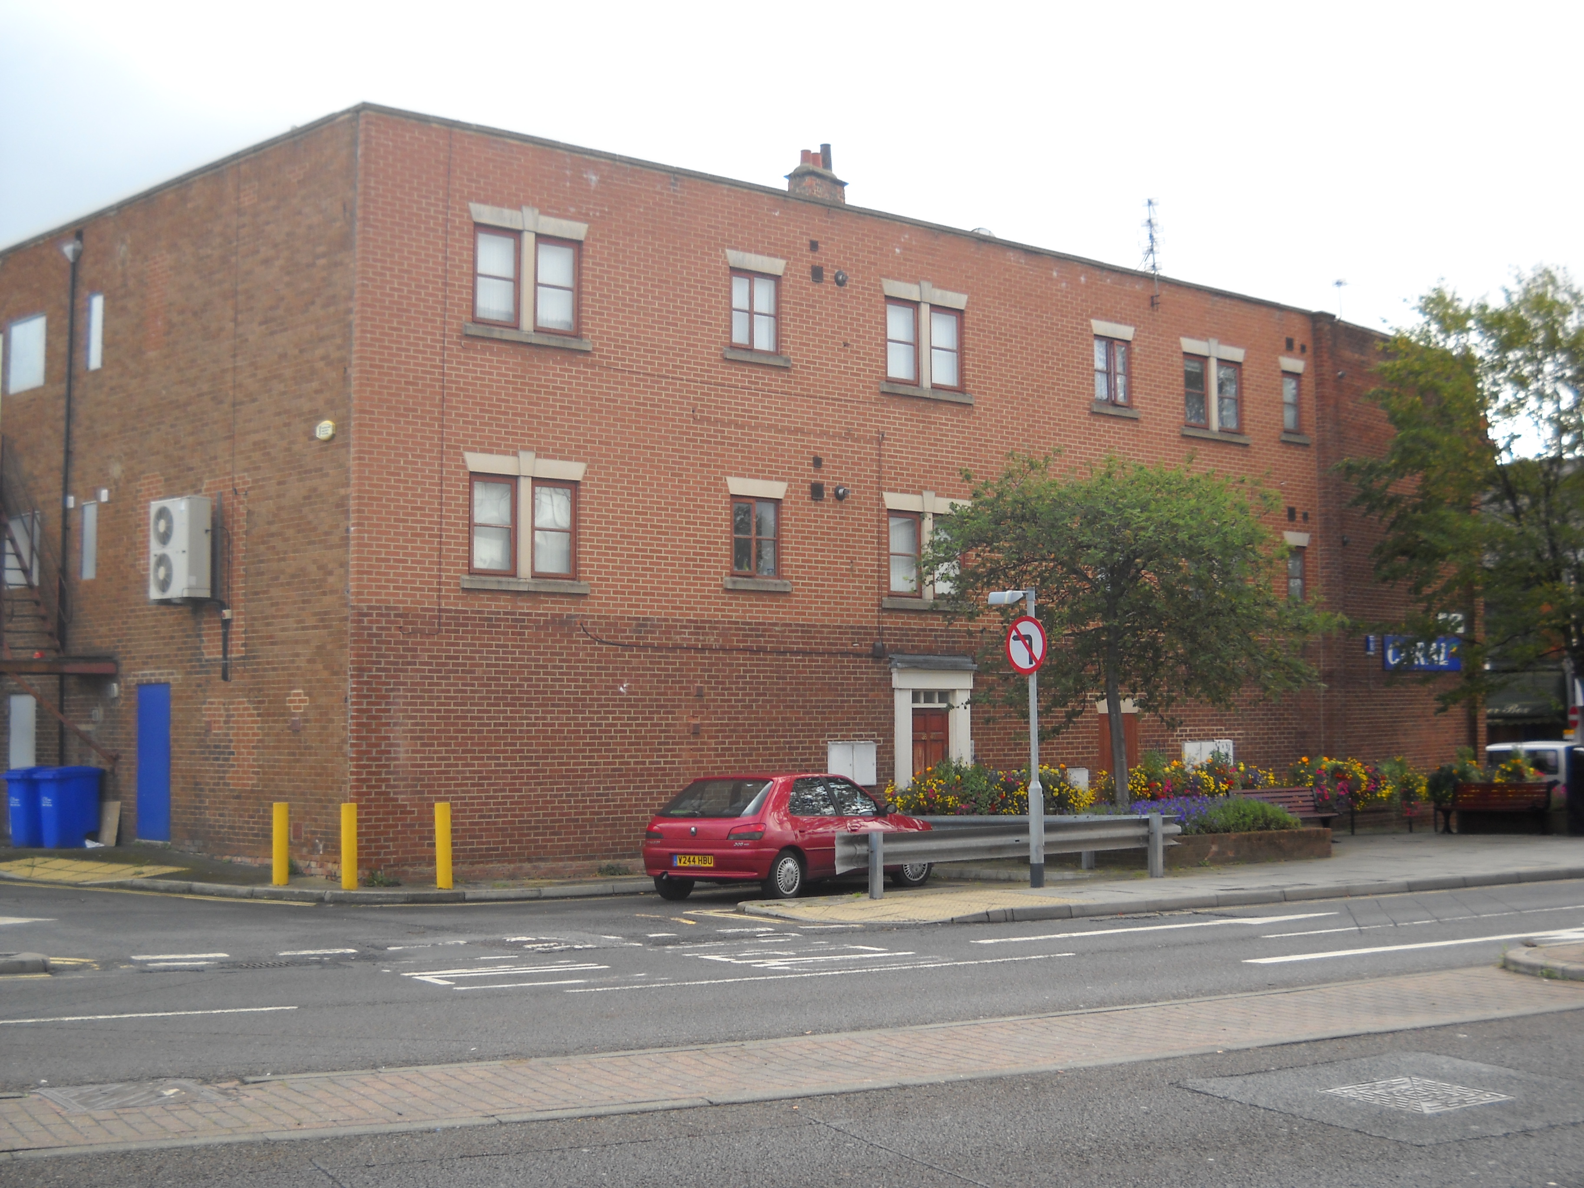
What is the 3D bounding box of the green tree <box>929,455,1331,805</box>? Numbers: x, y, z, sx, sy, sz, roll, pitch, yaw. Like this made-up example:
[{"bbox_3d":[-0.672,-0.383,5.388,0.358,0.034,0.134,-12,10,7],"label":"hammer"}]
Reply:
[{"bbox_3d":[4.143,0.509,25.300,4.700,4.400,4.400,0,-4,0],"label":"green tree"}]

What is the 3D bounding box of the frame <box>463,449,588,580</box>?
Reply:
[{"bbox_3d":[-3.097,-0.919,24.163,1.650,1.460,0.160,3,-5,-41],"label":"frame"}]

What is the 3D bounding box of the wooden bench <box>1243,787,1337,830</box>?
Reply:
[{"bbox_3d":[7.238,3.261,30.066,1.860,0.810,0.600,3,-5,-39],"label":"wooden bench"}]

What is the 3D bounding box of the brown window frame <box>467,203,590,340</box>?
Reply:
[{"bbox_3d":[-3.087,-3.822,24.362,1.650,1.460,0.160,3,-5,-41],"label":"brown window frame"}]

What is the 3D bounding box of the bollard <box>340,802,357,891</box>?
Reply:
[{"bbox_3d":[-4.716,2.694,21.950,0.168,0.917,0.168,0,-4,0],"label":"bollard"}]

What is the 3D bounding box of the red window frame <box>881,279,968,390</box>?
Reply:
[{"bbox_3d":[1.829,-3.585,28.777,1.620,1.380,0.130,3,-5,-41],"label":"red window frame"}]

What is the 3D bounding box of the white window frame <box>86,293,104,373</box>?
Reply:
[{"bbox_3d":[-9.384,-3.519,27.750,0.100,1.040,0.460,3,-5,-43],"label":"white window frame"}]

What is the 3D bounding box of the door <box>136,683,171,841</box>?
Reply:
[{"bbox_3d":[-7.961,2.100,25.705,0.080,1.960,0.850,3,-5,-44],"label":"door"}]

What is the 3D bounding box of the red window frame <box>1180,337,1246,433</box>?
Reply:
[{"bbox_3d":[6.724,-3.315,32.814,1.620,1.450,0.160,3,-5,-41],"label":"red window frame"}]

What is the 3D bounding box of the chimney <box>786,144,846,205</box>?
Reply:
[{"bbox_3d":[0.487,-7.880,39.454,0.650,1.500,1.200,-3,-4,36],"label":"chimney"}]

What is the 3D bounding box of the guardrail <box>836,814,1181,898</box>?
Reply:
[{"bbox_3d":[2.249,2.641,20.800,3.918,0.670,0.220,1,-4,-22],"label":"guardrail"}]

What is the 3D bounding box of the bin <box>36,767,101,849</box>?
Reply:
[{"bbox_3d":[-9.163,2.689,26.253,0.720,1.060,0.580,3,-5,-44],"label":"bin"}]

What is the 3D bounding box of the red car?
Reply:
[{"bbox_3d":[0.102,2.741,23.680,1.700,1.380,4.000,-3,-4,35],"label":"red car"}]

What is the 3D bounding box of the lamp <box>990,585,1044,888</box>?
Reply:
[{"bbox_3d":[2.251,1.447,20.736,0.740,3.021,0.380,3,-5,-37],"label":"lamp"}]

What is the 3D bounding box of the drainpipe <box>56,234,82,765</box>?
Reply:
[{"bbox_3d":[-9.830,-0.830,27.900,0.200,8.100,0.270,4,-5,-44],"label":"drainpipe"}]

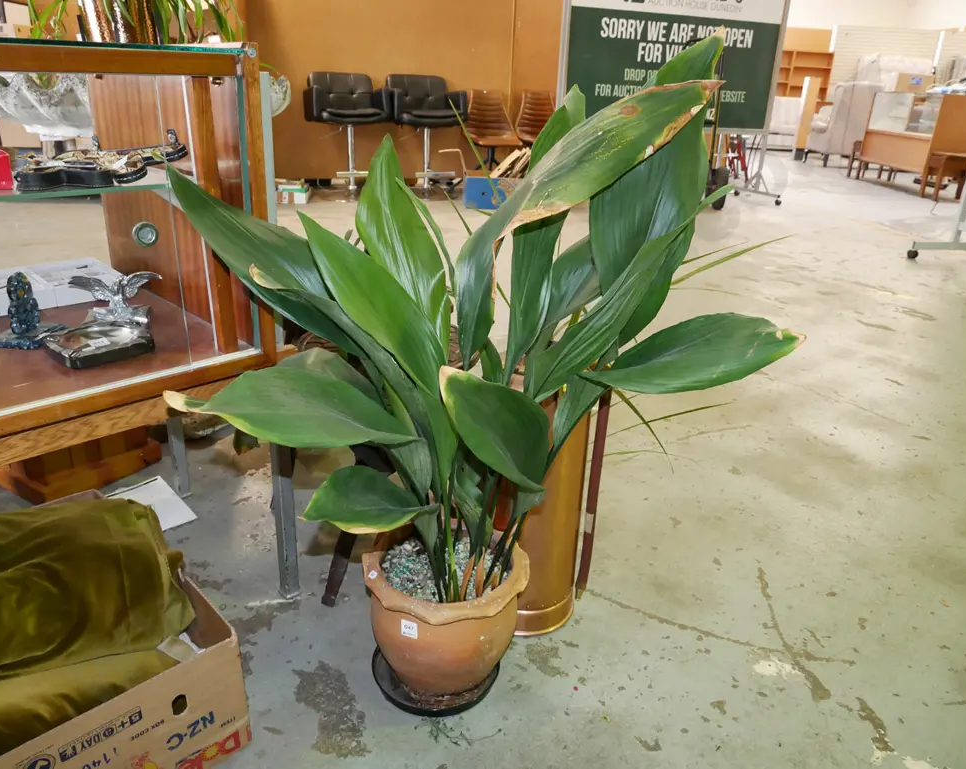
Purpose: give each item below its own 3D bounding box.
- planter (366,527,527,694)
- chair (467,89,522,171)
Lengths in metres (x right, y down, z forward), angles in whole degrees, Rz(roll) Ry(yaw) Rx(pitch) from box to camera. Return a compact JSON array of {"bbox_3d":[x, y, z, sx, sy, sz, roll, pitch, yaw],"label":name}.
[{"bbox_3d":[-0.073,0.427,1.331,0.295,0.260,0.295,3,25,0],"label":"planter"},{"bbox_3d":[0.088,-2.090,6.159,0.460,0.830,0.500,-4,26,-15],"label":"chair"}]

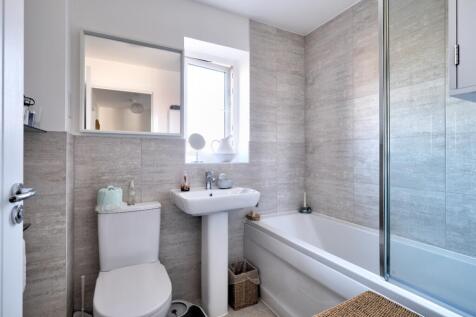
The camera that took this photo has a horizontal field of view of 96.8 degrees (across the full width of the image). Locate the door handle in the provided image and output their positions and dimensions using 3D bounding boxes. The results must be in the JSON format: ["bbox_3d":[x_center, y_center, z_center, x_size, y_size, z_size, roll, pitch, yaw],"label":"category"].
[{"bbox_3d":[-0.550,0.091,0.534,0.050,0.053,0.138,0,0,-27],"label":"door handle"}]

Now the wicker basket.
[{"bbox_3d":[0.034,0.968,1.660,0.200,0.275,0.190,0,0,-27],"label":"wicker basket"}]

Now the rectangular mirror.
[{"bbox_3d":[-0.712,-0.487,1.490,0.650,0.648,0.030,0,0,-27],"label":"rectangular mirror"}]

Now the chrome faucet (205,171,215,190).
[{"bbox_3d":[-0.220,0.173,1.635,0.046,0.142,0.125,0,0,-27],"label":"chrome faucet"}]

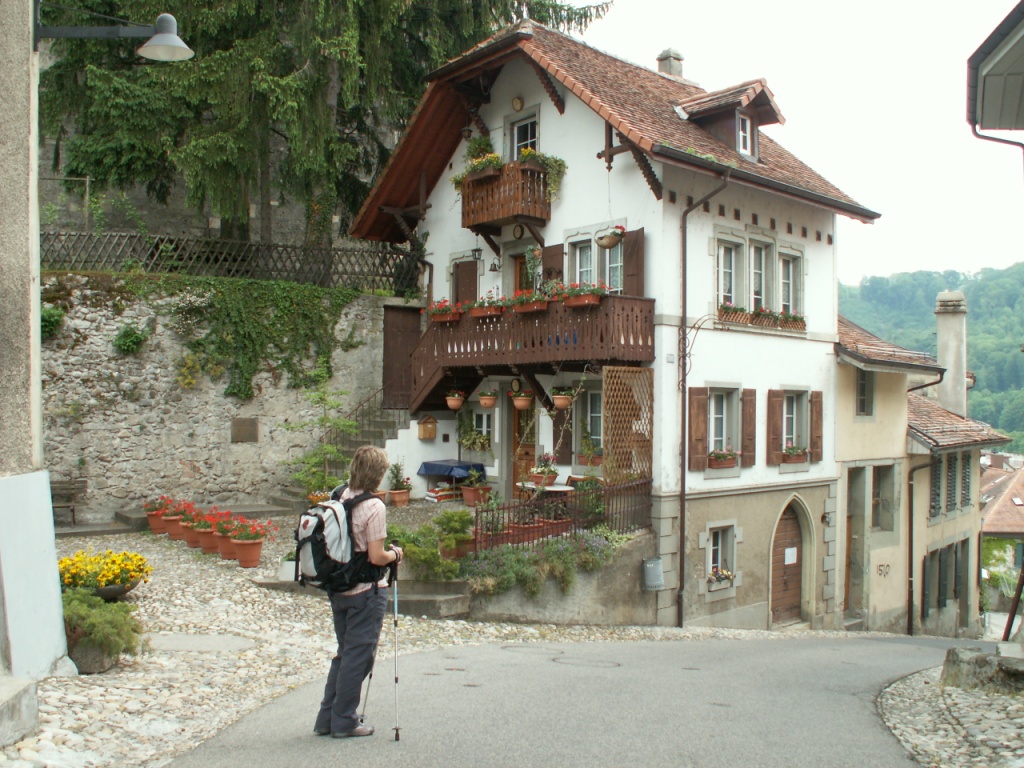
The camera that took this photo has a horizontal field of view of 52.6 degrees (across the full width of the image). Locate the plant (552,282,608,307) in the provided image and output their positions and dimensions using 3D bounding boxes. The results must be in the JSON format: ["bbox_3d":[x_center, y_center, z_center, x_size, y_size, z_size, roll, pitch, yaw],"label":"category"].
[{"bbox_3d":[1.083,-1.384,16.375,0.320,0.380,0.920,1,-2,-39],"label":"plant"}]

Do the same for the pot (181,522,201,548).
[{"bbox_3d":[-4.008,1.897,13.060,0.365,0.310,0.365,1,-1,-17],"label":"pot"}]

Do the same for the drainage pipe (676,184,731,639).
[{"bbox_3d":[3.084,0.286,16.637,0.989,7.300,0.140,-1,-2,44],"label":"drainage pipe"}]

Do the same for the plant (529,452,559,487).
[{"bbox_3d":[0.456,1.239,15.000,0.430,0.470,0.380,0,-1,2],"label":"plant"}]

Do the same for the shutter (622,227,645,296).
[{"bbox_3d":[1.982,-1.825,16.878,0.450,1.360,0.050,-1,-2,44],"label":"shutter"}]

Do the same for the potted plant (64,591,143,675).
[{"bbox_3d":[-2.716,1.616,6.800,0.590,0.550,0.550,1,-1,-22],"label":"potted plant"}]

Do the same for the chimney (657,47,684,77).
[{"bbox_3d":[3.398,-6.840,22.200,0.460,0.710,0.460,0,-2,44],"label":"chimney"}]

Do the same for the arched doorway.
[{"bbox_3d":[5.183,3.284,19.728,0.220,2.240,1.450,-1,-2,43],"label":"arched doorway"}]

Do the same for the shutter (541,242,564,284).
[{"bbox_3d":[0.752,-1.778,18.500,0.050,1.380,0.570,1,-2,-39],"label":"shutter"}]

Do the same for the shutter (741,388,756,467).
[{"bbox_3d":[4.235,0.776,18.463,0.050,1.351,0.468,-1,-2,44],"label":"shutter"}]

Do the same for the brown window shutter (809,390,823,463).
[{"bbox_3d":[5.890,0.828,20.027,0.050,1.370,0.470,-1,-2,44],"label":"brown window shutter"}]

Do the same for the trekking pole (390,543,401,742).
[{"bbox_3d":[-0.650,1.447,5.820,0.050,1.130,0.050,-1,-2,0],"label":"trekking pole"}]

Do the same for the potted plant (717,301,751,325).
[{"bbox_3d":[3.856,-1.228,17.901,0.230,0.320,0.880,-1,-2,44],"label":"potted plant"}]

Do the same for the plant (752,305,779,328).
[{"bbox_3d":[4.435,-1.195,18.332,0.230,0.380,0.850,0,-2,44],"label":"plant"}]

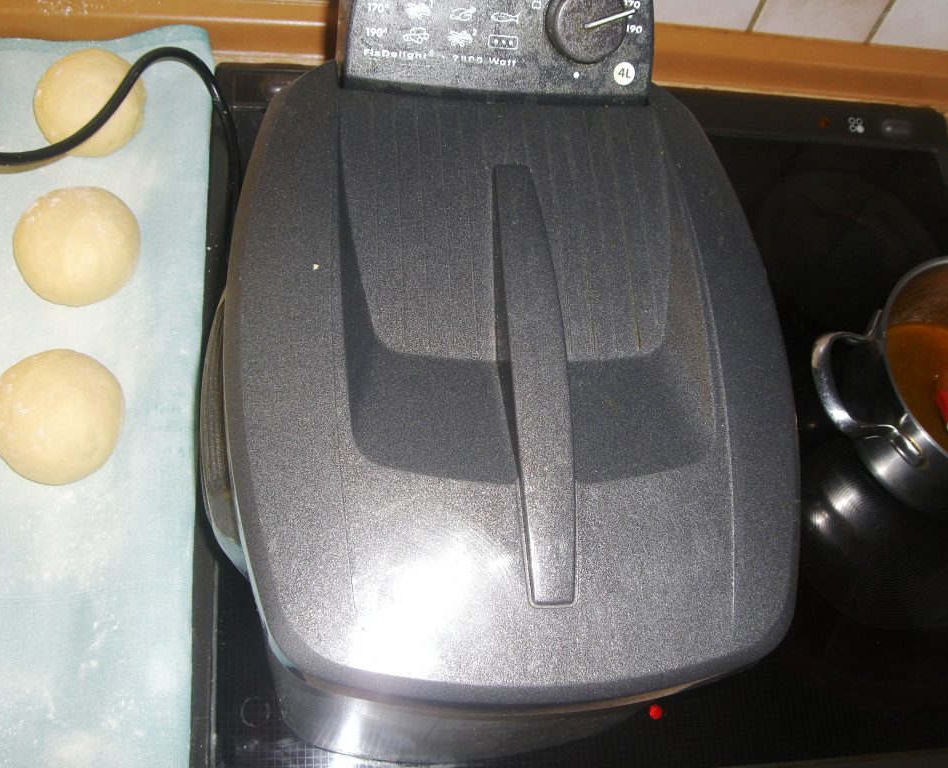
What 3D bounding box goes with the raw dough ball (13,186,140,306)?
[{"bbox_3d":[-0.245,-0.088,0.692,0.076,0.051,0.076,1,64,-11],"label":"raw dough ball"}]

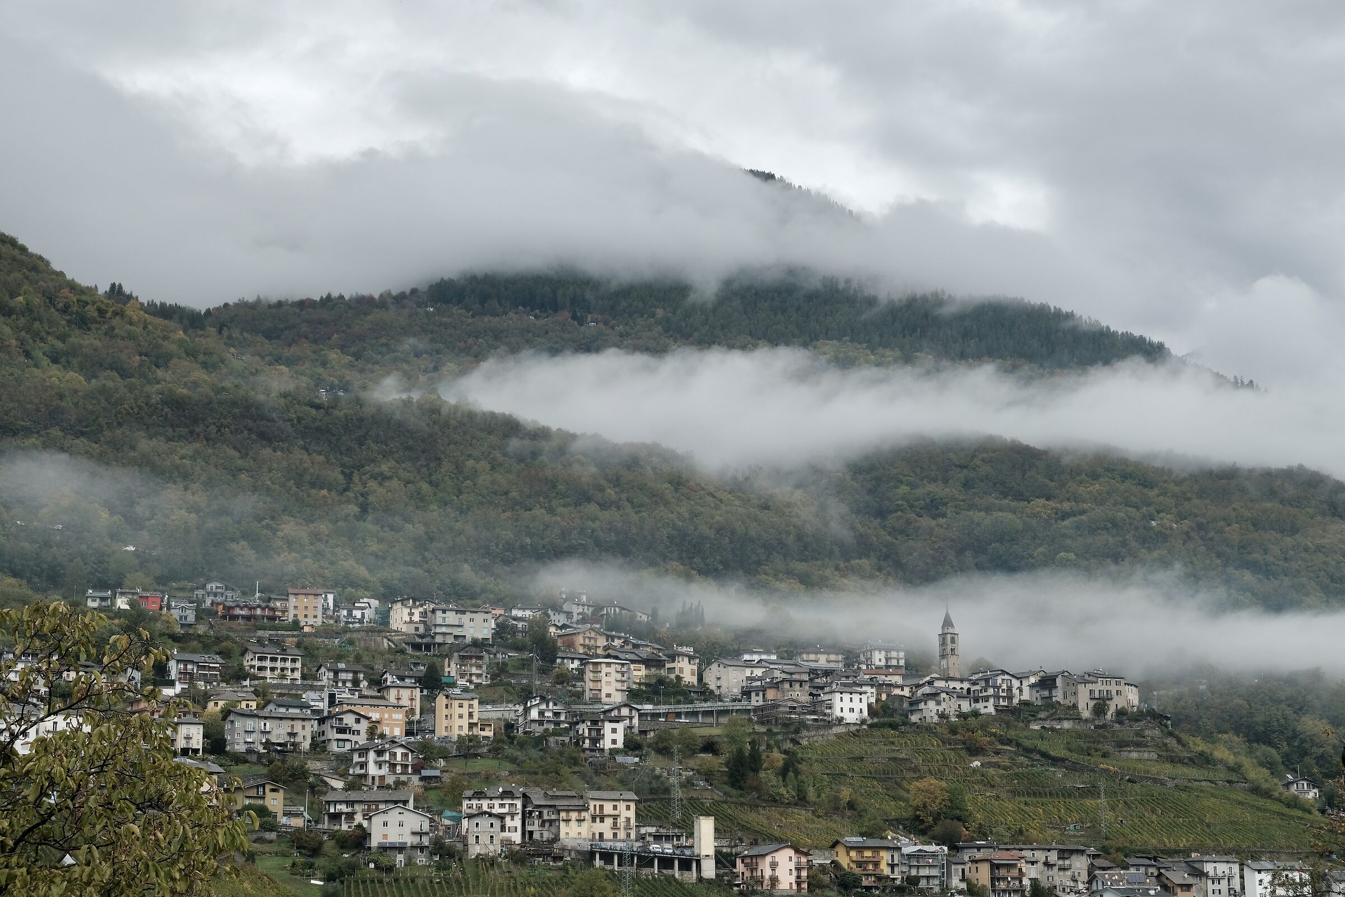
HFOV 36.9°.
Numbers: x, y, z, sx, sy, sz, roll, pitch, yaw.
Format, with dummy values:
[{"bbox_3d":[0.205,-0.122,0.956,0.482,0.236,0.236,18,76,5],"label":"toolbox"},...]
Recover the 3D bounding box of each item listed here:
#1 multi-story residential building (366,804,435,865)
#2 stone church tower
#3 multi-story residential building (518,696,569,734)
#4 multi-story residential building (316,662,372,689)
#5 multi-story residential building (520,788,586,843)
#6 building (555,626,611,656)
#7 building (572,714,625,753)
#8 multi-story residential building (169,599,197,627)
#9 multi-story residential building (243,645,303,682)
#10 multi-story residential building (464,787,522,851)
[{"bbox_3d":[-61.400,86.880,453.000,14.600,14.000,12.000,2,-11,-12],"label":"multi-story residential building"},{"bbox_3d":[88.510,63.710,645.000,4.800,25.240,4.800,7,-13,-32],"label":"stone church tower"},{"bbox_3d":[-37.090,76.650,578.000,12.000,11.500,14.500,1,-10,-10],"label":"multi-story residential building"},{"bbox_3d":[-96.360,66.720,590.000,12.300,7.700,10.500,6,-13,-27],"label":"multi-story residential building"},{"bbox_3d":[-29.550,92.750,507.990,15.500,13.530,12.000,2,-12,-13],"label":"multi-story residential building"},{"bbox_3d":[-33.080,70.350,738.000,13.300,10.300,14.000,6,-12,-33],"label":"building"},{"bbox_3d":[-19.900,77.240,544.970,11.800,11.010,10.200,4,-13,-21],"label":"building"},{"bbox_3d":[-173.510,58.710,715.000,9.600,10.200,9.500,1,-10,-9],"label":"multi-story residential building"},{"bbox_3d":[-113.740,61.590,575.000,14.500,10.200,10.500,6,-13,-28],"label":"multi-story residential building"},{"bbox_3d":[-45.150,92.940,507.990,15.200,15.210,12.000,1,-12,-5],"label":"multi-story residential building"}]

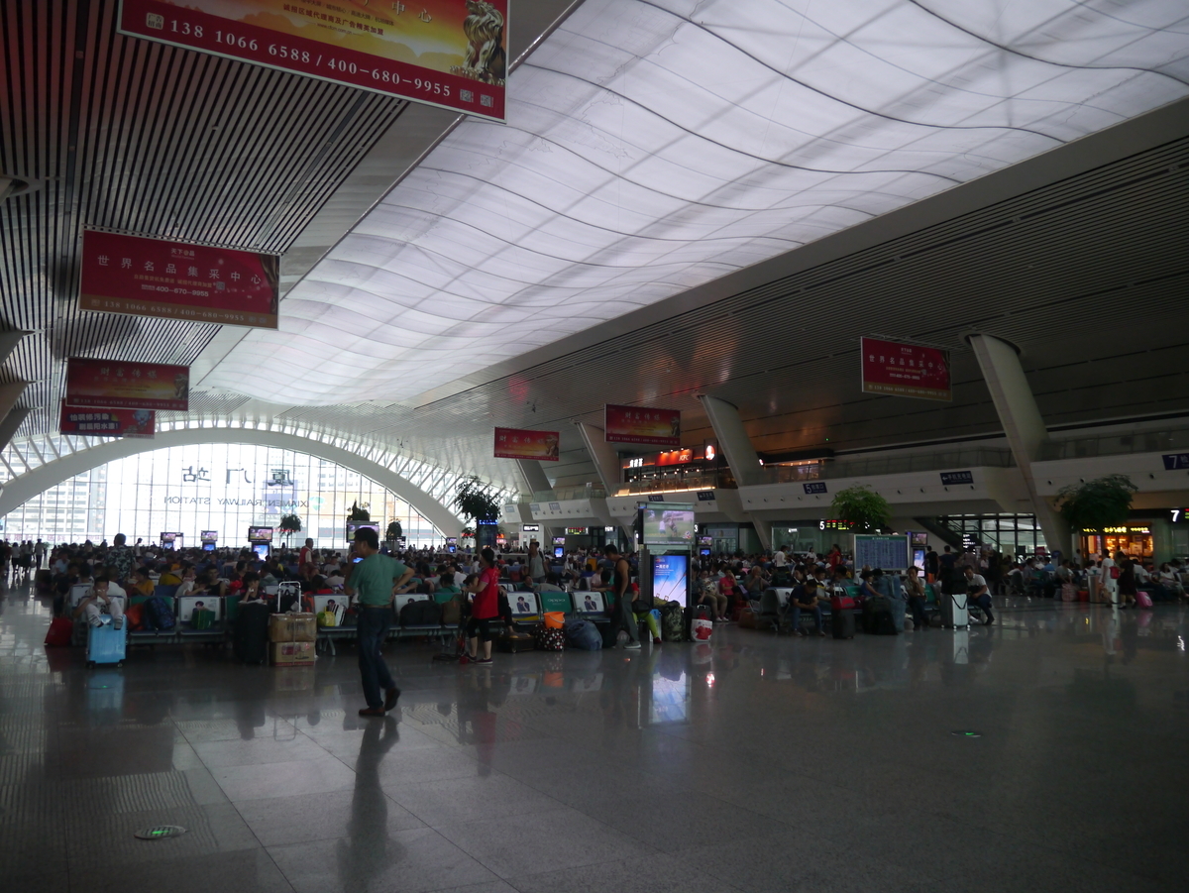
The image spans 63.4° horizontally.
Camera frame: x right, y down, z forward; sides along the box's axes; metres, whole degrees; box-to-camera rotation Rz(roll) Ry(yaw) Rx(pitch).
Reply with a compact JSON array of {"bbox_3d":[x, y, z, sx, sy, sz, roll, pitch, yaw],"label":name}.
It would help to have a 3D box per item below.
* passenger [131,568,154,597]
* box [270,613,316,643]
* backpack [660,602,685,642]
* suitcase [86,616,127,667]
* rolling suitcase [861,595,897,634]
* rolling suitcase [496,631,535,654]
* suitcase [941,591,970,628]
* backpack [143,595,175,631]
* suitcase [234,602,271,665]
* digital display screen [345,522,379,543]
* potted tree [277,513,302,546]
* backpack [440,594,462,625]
[{"bbox_3d":[-7.100,2.509,15.159,0.650,1.220,0.550,4,-7,-29],"label":"passenger"},{"bbox_3d":[-4.029,2.421,12.874,0.560,0.345,0.360,4,-7,-29],"label":"box"},{"bbox_3d":[1.320,2.988,16.444,0.350,0.660,0.290,2,-6,-15],"label":"backpack"},{"bbox_3d":[-6.236,2.485,12.305,0.430,0.645,0.270,4,-7,-29],"label":"suitcase"},{"bbox_3d":[5.174,3.081,17.566,0.470,0.680,0.360,4,-7,-29],"label":"rolling suitcase"},{"bbox_3d":[-1.112,2.965,14.577,0.550,0.220,0.420,4,-7,-35],"label":"rolling suitcase"},{"bbox_3d":[7.421,3.359,19.777,0.450,0.700,0.300,4,-7,-29],"label":"suitcase"},{"bbox_3d":[-5.899,2.235,13.002,0.380,0.460,0.260,4,-7,-29],"label":"backpack"},{"bbox_3d":[-4.610,2.504,12.965,0.420,0.820,0.300,4,-7,-29],"label":"suitcase"},{"bbox_3d":[-7.754,2.894,32.115,1.050,0.640,0.170,4,-7,-29],"label":"digital display screen"},{"bbox_3d":[-23.802,7.167,74.804,1.900,3.849,1.900,4,-7,-29],"label":"potted tree"},{"bbox_3d":[-2.166,2.475,14.656,0.310,0.460,0.220,4,-7,-29],"label":"backpack"}]

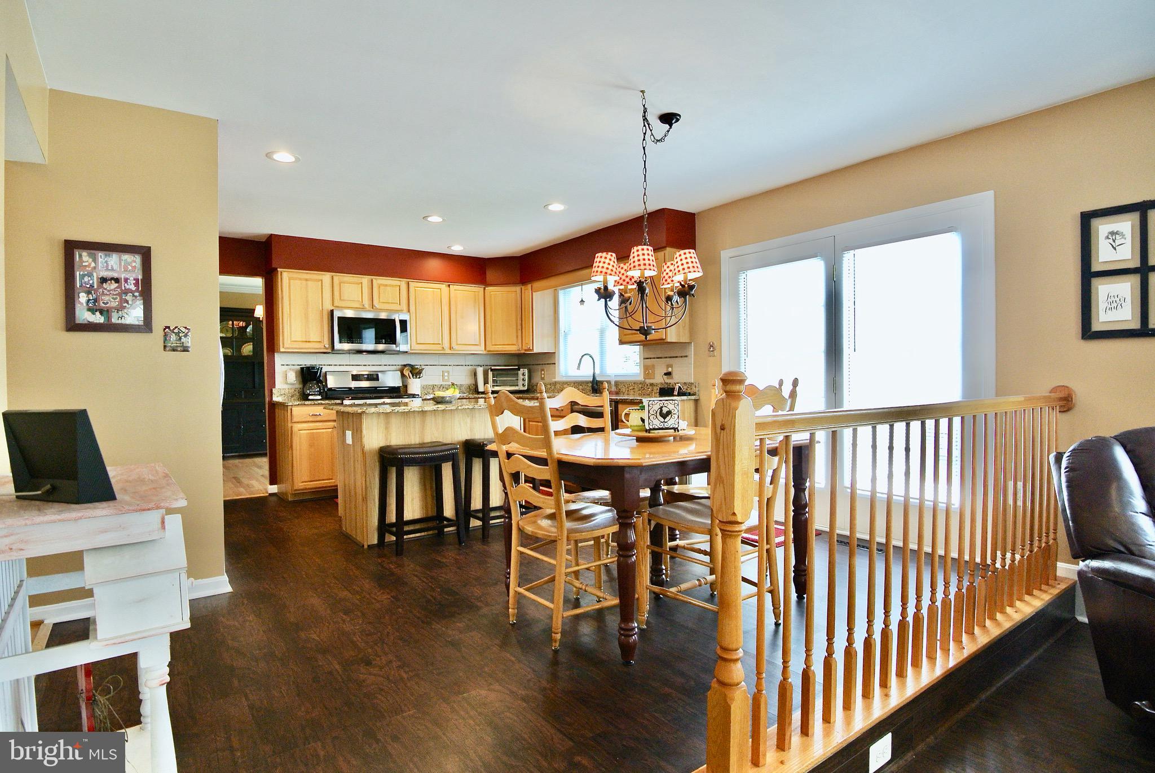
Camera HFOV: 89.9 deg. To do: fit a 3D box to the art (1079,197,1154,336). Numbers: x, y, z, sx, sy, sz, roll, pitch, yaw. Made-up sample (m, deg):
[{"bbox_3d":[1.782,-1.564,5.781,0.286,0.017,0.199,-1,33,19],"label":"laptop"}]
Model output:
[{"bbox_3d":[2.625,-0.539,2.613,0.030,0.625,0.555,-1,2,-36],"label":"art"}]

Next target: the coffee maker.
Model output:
[{"bbox_3d":[-2.579,-0.031,5.639,0.175,0.330,0.230,-1,2,-36],"label":"coffee maker"}]

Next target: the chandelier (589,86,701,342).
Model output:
[{"bbox_3d":[0.328,-0.814,2.769,0.570,1.165,0.540,0,1,0],"label":"chandelier"}]

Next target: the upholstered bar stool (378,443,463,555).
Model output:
[{"bbox_3d":[-1.034,0.716,3.817,0.475,0.670,0.330,-1,2,-36],"label":"upholstered bar stool"}]

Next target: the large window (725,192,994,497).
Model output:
[{"bbox_3d":[1.723,-0.182,3.926,0.090,1.800,1.880,-1,2,-36],"label":"large window"}]

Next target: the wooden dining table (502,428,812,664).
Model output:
[{"bbox_3d":[0.408,0.672,2.960,1.460,0.770,1.030,-1,2,-36],"label":"wooden dining table"}]

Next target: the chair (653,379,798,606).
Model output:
[{"bbox_3d":[0.657,0.515,2.589,0.480,1.095,0.550,-1,2,-36],"label":"chair"}]

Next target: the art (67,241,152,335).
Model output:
[{"bbox_3d":[-2.214,-0.468,2.738,0.318,0.425,0.025,-1,2,-36],"label":"art"}]

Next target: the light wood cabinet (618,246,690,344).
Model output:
[{"bbox_3d":[0.682,-0.762,5.060,0.330,0.770,0.590,-1,2,-36],"label":"light wood cabinet"}]

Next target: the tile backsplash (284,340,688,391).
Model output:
[{"bbox_3d":[-0.989,-0.162,5.289,2.780,0.375,2.880,-1,2,-36],"label":"tile backsplash"}]

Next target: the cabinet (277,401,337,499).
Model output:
[{"bbox_3d":[-2.584,0.591,5.552,0.440,0.870,0.610,-1,2,-36],"label":"cabinet"}]

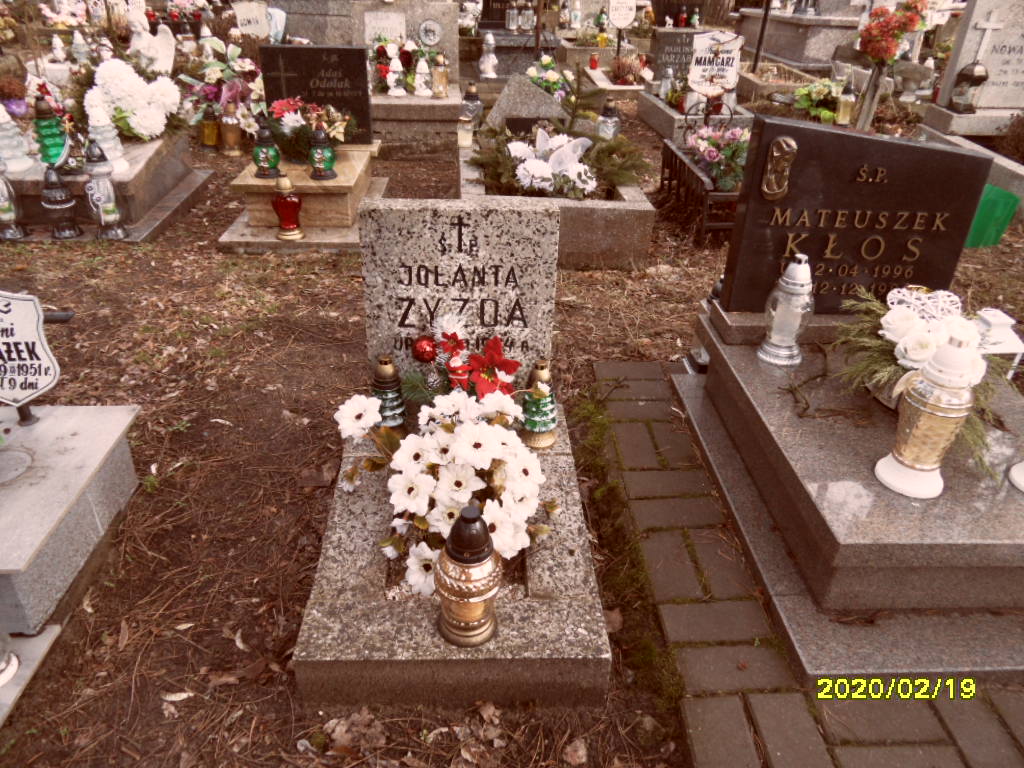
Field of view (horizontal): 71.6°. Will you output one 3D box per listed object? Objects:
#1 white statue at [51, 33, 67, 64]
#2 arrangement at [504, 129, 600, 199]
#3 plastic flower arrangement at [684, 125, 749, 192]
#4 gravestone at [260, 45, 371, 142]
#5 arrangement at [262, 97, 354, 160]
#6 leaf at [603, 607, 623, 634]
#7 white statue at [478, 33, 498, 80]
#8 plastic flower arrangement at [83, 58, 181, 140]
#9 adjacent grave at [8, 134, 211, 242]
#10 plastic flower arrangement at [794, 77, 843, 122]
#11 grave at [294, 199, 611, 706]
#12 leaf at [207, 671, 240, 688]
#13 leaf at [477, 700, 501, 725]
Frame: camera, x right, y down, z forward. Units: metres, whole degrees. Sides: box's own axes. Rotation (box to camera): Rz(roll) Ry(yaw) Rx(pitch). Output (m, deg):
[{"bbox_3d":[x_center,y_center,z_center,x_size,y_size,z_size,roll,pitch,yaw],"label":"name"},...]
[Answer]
[{"bbox_3d":[-3.076,-2.275,4.815,0.095,0.200,0.085,0,33,-2],"label":"white statue"},{"bbox_3d":[0.167,-0.918,2.996,0.370,0.210,0.300,0,33,-2],"label":"arrangement"},{"bbox_3d":[0.924,-1.000,3.176,0.300,0.230,0.270,0,33,-2],"label":"plastic flower arrangement"},{"bbox_3d":[-0.883,-1.324,3.246,0.469,0.395,0.060,0,28,-2],"label":"gravestone"},{"bbox_3d":[-0.882,-1.114,3.108,0.350,0.240,0.260,-1,33,-2],"label":"arrangement"},{"bbox_3d":[0.190,0.453,1.358,0.042,0.020,0.048,0,33,0],"label":"leaf"},{"bbox_3d":[-0.163,-2.283,4.934,0.130,0.300,0.120,0,33,0],"label":"white statue"},{"bbox_3d":[-1.711,-1.274,3.201,0.400,0.350,0.300,0,33,-2],"label":"plastic flower arrangement"},{"bbox_3d":[-1.816,-0.934,3.228,0.620,0.270,0.980,-1,33,-2],"label":"adjacent grave"},{"bbox_3d":[1.888,-1.740,4.374,0.250,0.240,0.230,0,33,0],"label":"plastic flower arrangement"},{"bbox_3d":[-0.106,0.074,1.415,0.525,0.626,0.820,0,34,-3],"label":"grave"},{"bbox_3d":[-0.509,0.521,1.252,0.058,0.016,0.030,0,33,0],"label":"leaf"},{"bbox_3d":[-0.040,0.556,1.202,0.040,0.018,0.036,0,33,0],"label":"leaf"}]

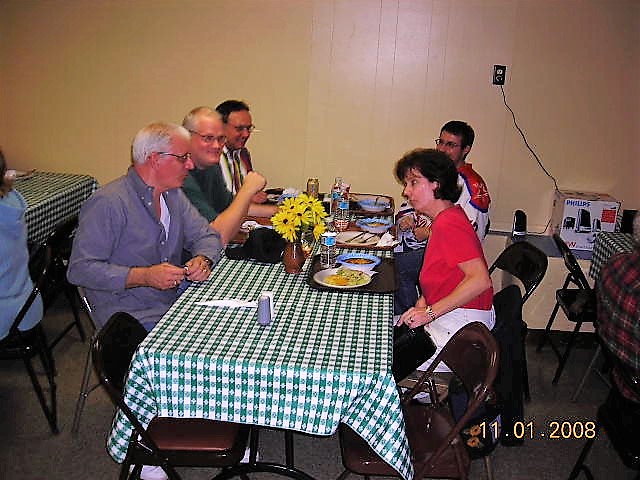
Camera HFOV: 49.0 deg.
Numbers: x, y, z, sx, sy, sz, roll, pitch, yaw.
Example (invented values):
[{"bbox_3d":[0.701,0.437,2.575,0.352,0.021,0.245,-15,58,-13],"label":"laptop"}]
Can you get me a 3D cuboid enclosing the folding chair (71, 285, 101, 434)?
[{"bbox_3d":[-0.737,0.432,3.023,0.480,0.770,0.460,8,16,17],"label":"folding chair"}]

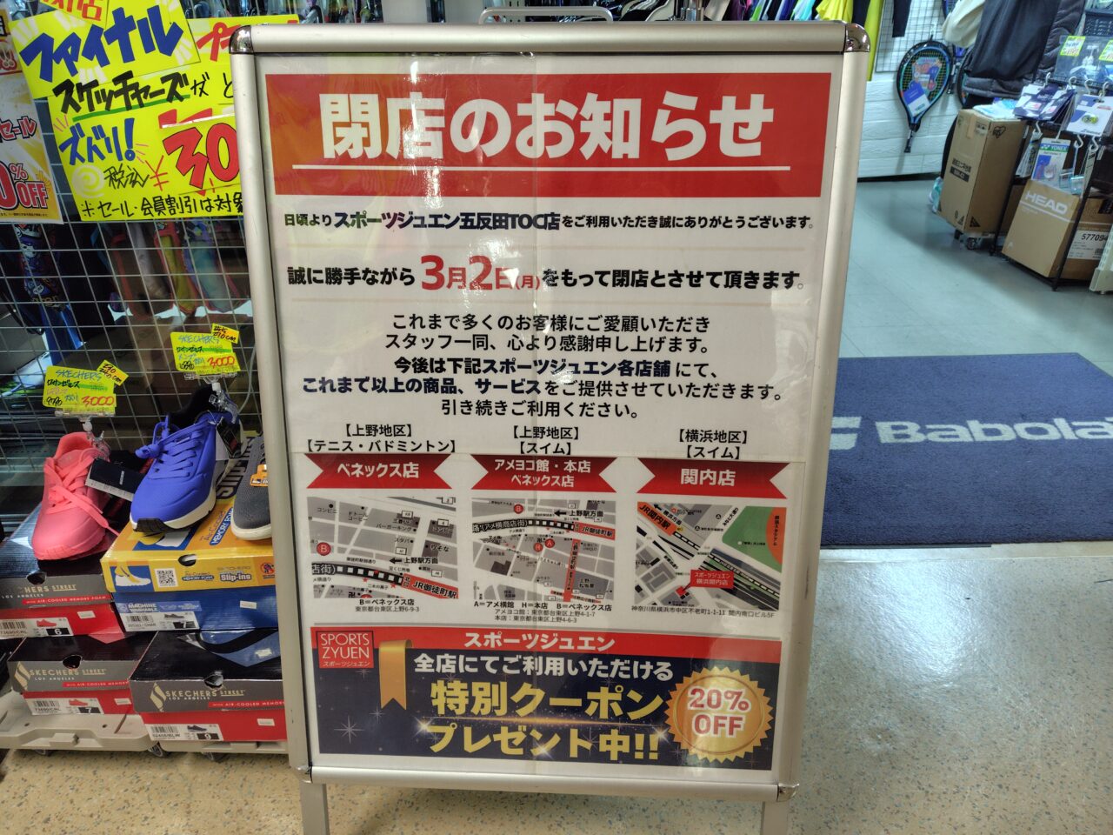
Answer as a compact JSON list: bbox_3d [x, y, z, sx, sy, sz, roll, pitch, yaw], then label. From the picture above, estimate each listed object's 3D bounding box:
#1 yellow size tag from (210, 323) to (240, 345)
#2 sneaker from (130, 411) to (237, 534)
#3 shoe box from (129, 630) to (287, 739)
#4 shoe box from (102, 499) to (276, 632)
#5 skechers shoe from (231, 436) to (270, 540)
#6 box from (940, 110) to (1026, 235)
[{"bbox_3d":[-0.492,-0.124,1.100,0.041,0.020,0.003,13,15,-7],"label":"yellow size tag"},{"bbox_3d":[-0.528,0.044,1.095,0.110,0.120,0.290,0,27,-1],"label":"sneaker"},{"bbox_3d":[-0.434,0.307,1.115,0.217,0.115,0.335,0,27,0],"label":"shoe box"},{"bbox_3d":[-0.486,0.159,1.140,0.217,0.125,0.340,-1,27,-2],"label":"shoe box"},{"bbox_3d":[-0.391,0.051,1.101,0.105,0.105,0.285,0,27,-1],"label":"skechers shoe"},{"bbox_3d":[2.206,-1.289,3.865,0.165,0.532,0.501,5,28,10],"label":"box"}]

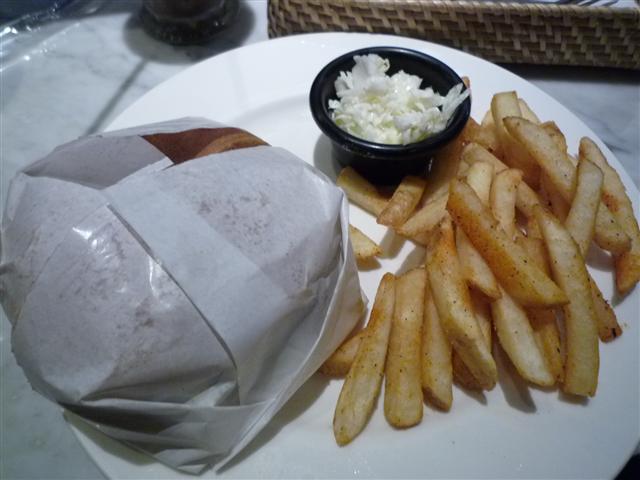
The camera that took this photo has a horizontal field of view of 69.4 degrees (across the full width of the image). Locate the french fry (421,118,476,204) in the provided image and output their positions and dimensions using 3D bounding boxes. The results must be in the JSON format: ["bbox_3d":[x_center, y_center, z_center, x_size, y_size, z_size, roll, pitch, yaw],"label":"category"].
[{"bbox_3d":[0.065,-0.040,0.234,0.014,0.013,0.059,24,61,14],"label":"french fry"}]

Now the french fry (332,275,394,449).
[{"bbox_3d":[0.019,0.046,0.186,0.013,0.012,0.069,15,68,9],"label":"french fry"}]

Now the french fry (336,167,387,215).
[{"bbox_3d":[0.023,-0.023,0.235,0.036,0.011,0.011,38,65,21],"label":"french fry"}]

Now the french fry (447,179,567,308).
[{"bbox_3d":[0.076,0.001,0.193,0.013,0.013,0.064,-34,74,-19],"label":"french fry"}]

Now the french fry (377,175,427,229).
[{"bbox_3d":[0.038,-0.019,0.219,0.011,0.011,0.029,27,64,16],"label":"french fry"}]

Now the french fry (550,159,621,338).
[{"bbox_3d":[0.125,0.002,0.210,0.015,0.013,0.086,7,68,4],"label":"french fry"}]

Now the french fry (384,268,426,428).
[{"bbox_3d":[0.036,0.042,0.188,0.014,0.012,0.065,6,68,4],"label":"french fry"}]

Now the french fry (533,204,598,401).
[{"bbox_3d":[0.099,0.024,0.190,0.013,0.012,0.077,-4,76,-3],"label":"french fry"}]

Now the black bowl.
[{"bbox_3d":[0.035,-0.062,0.246,0.079,0.036,0.079,0,58,0],"label":"black bowl"}]

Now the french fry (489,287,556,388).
[{"bbox_3d":[0.082,0.038,0.190,0.011,0.012,0.045,-19,77,-11],"label":"french fry"}]

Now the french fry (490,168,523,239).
[{"bbox_3d":[0.084,-0.015,0.206,0.011,0.011,0.036,11,71,7],"label":"french fry"}]

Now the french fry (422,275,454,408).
[{"bbox_3d":[0.048,0.041,0.190,0.011,0.011,0.055,0,66,0],"label":"french fry"}]

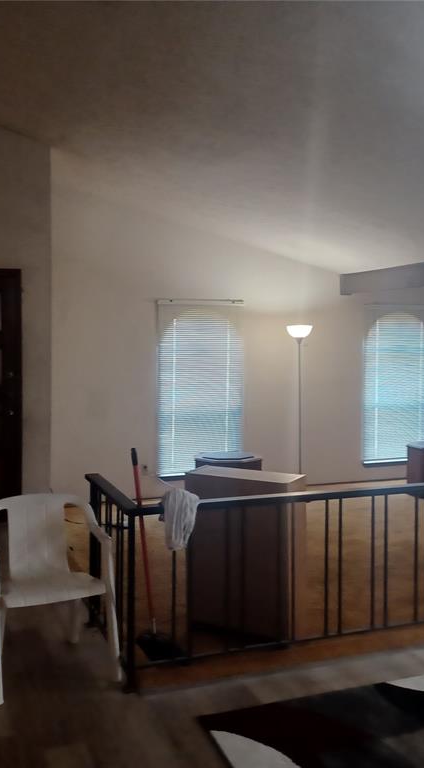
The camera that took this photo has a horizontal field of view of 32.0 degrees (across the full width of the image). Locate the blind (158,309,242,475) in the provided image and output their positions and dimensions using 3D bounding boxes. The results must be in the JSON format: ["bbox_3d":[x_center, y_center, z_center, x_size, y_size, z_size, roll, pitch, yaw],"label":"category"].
[{"bbox_3d":[-0.095,0.064,7.320,0.900,1.690,0.060,-1,4,-21],"label":"blind"}]

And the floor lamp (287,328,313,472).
[{"bbox_3d":[0.860,0.255,7.298,0.270,1.690,0.270,1,3,0],"label":"floor lamp"}]

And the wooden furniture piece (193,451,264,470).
[{"bbox_3d":[0.146,0.892,6.556,0.620,0.490,0.620,0,3,-7],"label":"wooden furniture piece"}]

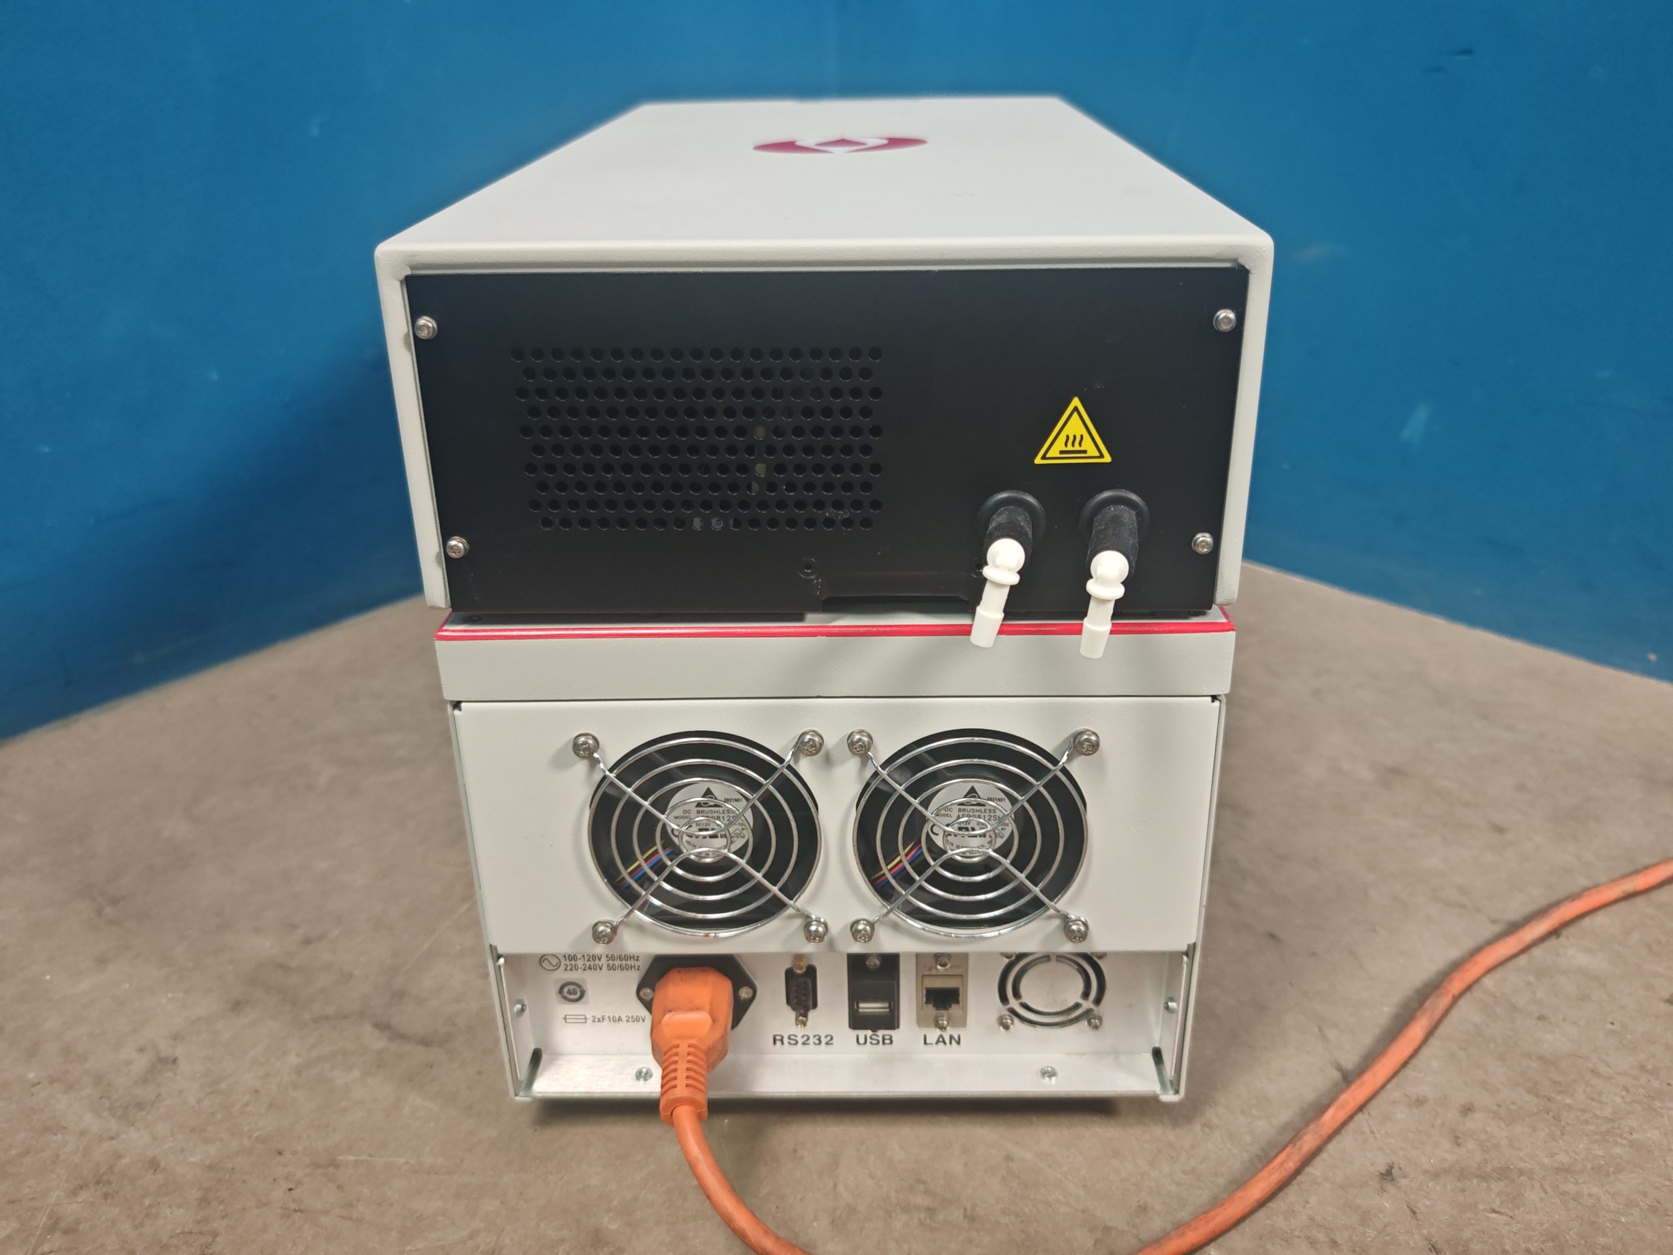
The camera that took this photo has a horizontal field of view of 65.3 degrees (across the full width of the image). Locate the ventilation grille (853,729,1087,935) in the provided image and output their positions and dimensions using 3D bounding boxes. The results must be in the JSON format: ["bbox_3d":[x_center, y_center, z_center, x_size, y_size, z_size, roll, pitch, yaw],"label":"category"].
[{"bbox_3d":[0.044,0.064,0.436,0.080,0.080,0.028,0,24,1],"label":"ventilation grille"}]

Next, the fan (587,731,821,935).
[{"bbox_3d":[-0.043,0.065,0.439,0.080,0.080,0.028,0,24,1],"label":"fan"}]

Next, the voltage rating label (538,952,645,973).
[{"bbox_3d":[-0.089,0.122,0.475,0.037,0.009,0.001,0,24,1],"label":"voltage rating label"}]

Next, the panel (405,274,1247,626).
[{"bbox_3d":[-0.002,-0.053,0.385,0.235,0.102,0.005,0,24,1],"label":"panel"}]

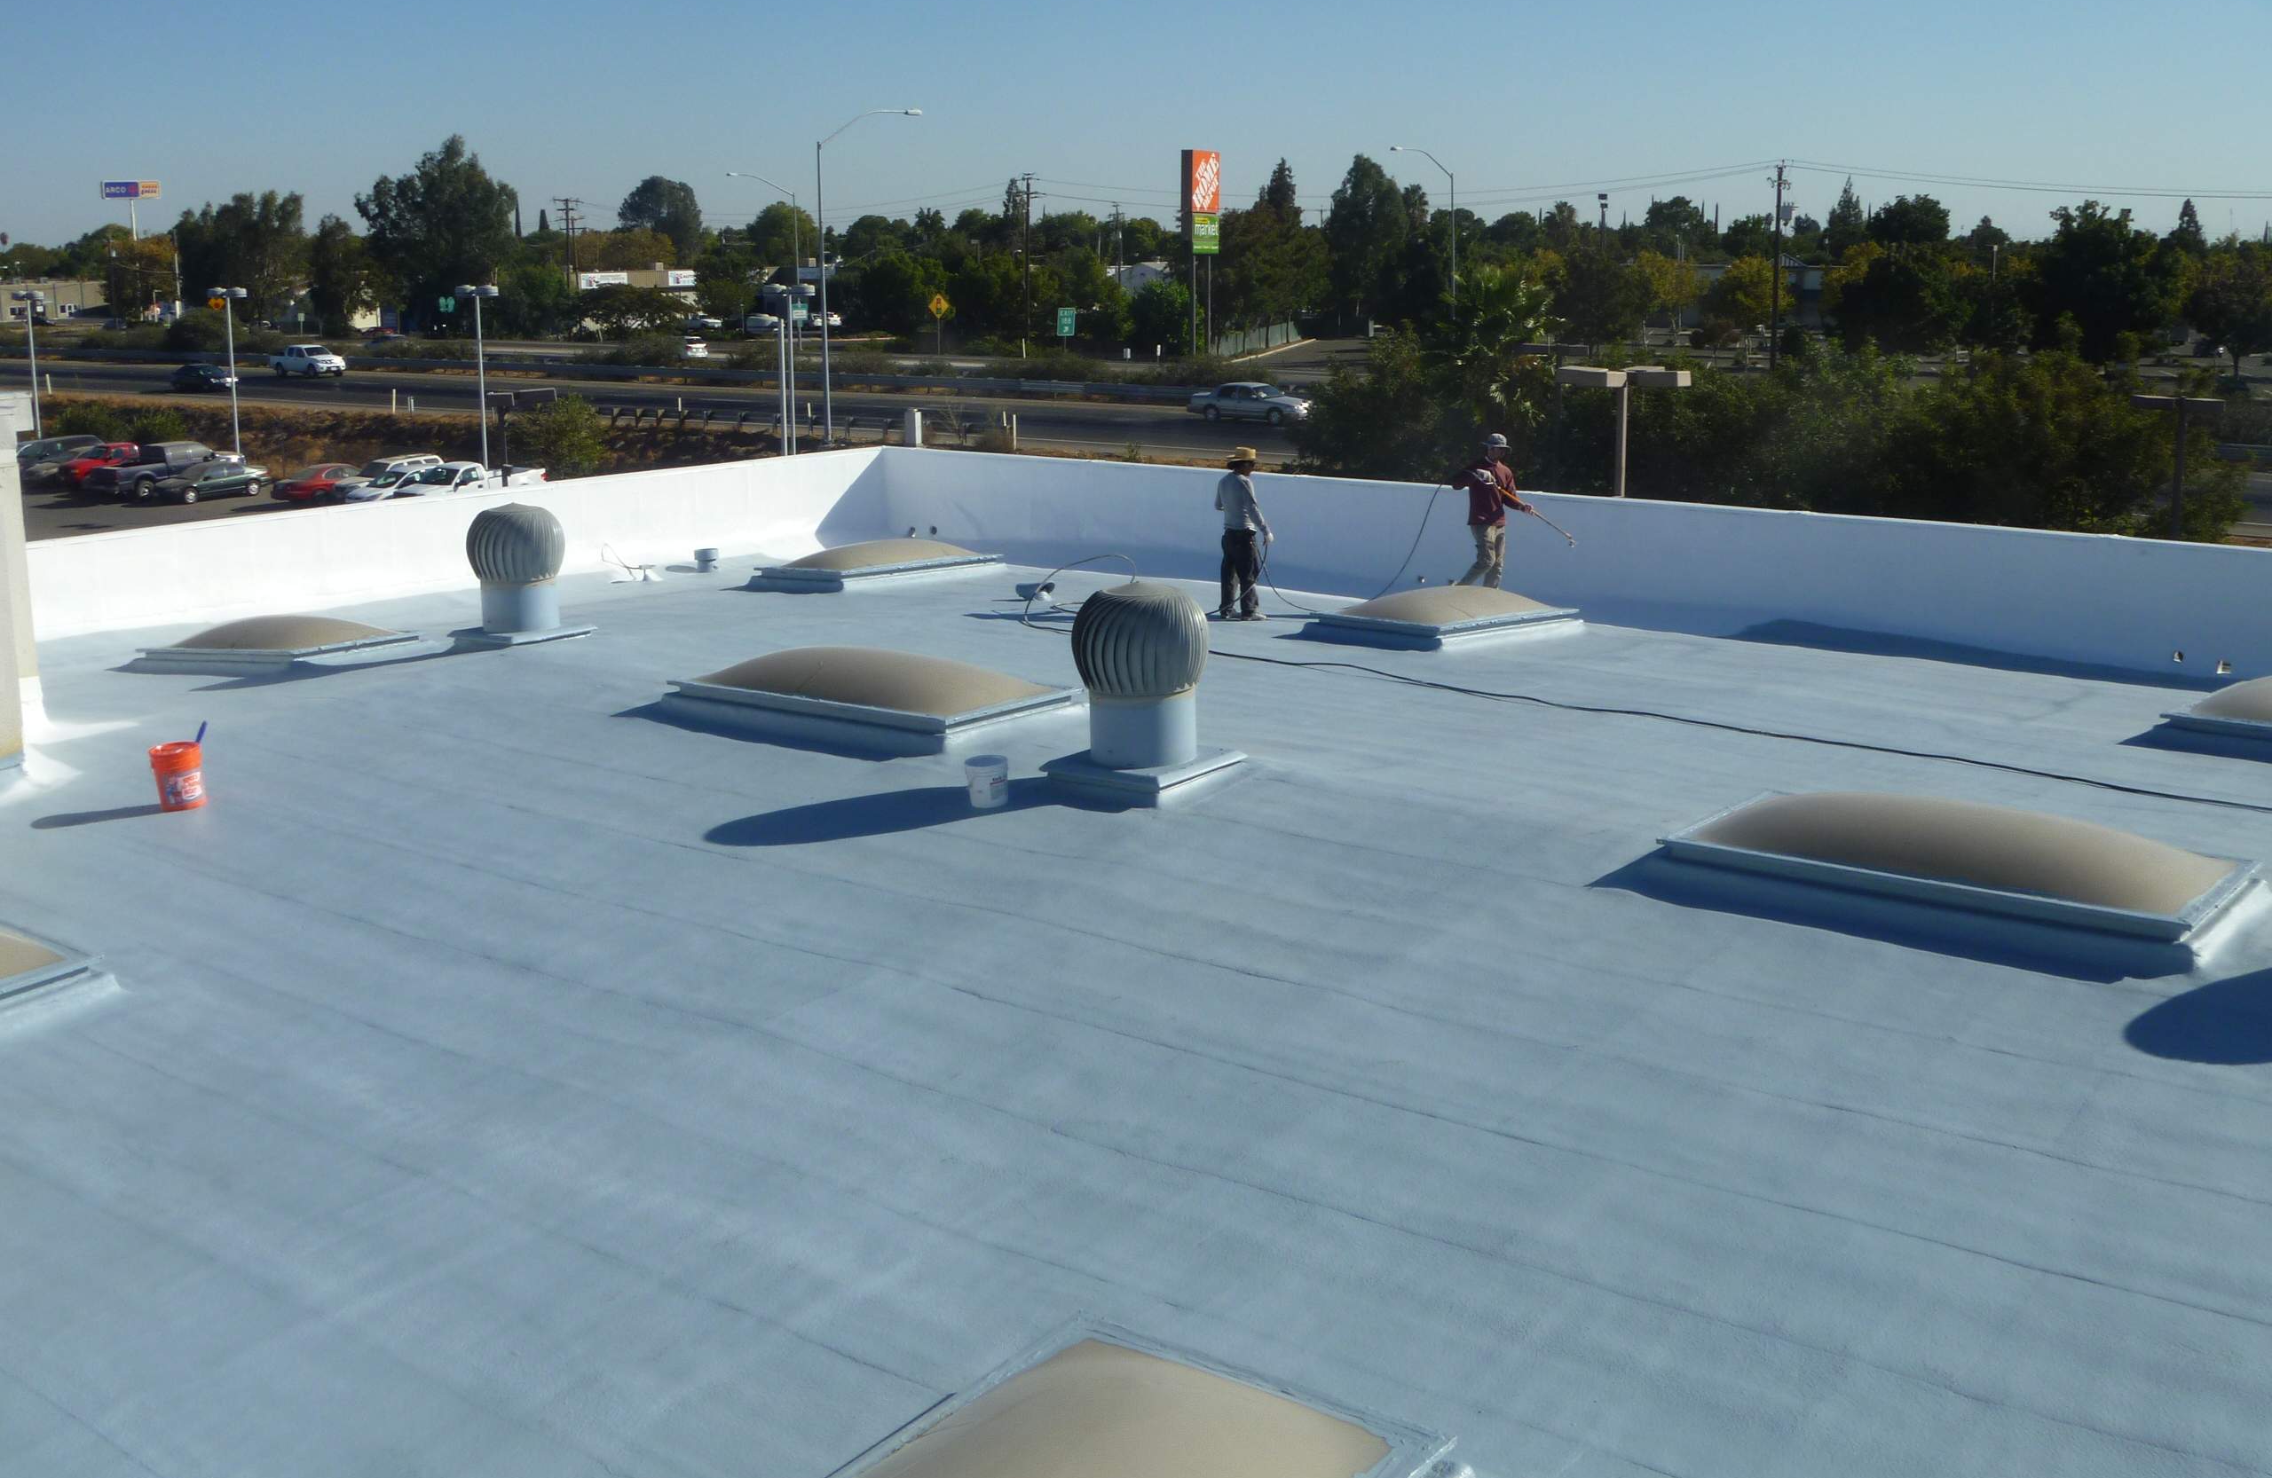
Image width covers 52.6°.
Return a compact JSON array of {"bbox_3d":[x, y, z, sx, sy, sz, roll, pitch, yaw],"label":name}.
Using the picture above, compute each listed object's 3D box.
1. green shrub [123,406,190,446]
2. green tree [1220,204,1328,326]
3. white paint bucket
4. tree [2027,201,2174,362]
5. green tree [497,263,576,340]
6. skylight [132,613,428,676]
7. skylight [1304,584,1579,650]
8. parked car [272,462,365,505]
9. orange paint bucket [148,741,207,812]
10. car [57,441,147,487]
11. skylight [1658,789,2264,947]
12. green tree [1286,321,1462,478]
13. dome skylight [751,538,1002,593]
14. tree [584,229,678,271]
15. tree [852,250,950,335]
[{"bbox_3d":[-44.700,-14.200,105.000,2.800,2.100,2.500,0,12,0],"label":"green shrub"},{"bbox_3d":[11.316,-38.870,191.142,8.800,11.600,8.800,0,11,0],"label":"green tree"},{"bbox_3d":[-0.862,0.241,13.372,0.252,0.272,0.252,0,12,0],"label":"white paint bucket"},{"bbox_3d":[61.709,-29.302,146.945,8.500,10.000,8.200,5,13,22],"label":"tree"},{"bbox_3d":[-53.532,-39.159,205.709,7.400,7.200,7.400,0,11,0],"label":"green tree"},{"bbox_3d":[-7.536,-0.893,20.193,2.450,0.430,1.310,3,12,37],"label":"skylight"},{"bbox_3d":[2.922,-1.201,21.410,1.380,0.440,2.610,9,13,37],"label":"skylight"},{"bbox_3d":[-31.558,-10.200,90.302,1.780,1.380,4.700,6,14,28],"label":"parked car"},{"bbox_3d":[-5.844,0.227,14.061,0.303,0.370,0.303,-8,13,-22],"label":"orange paint bucket"},{"bbox_3d":[-40.395,-10.828,91.000,1.770,1.650,4.700,5,12,22],"label":"car"},{"bbox_3d":[4.099,0.506,11.517,2.570,0.320,1.330,9,15,38],"label":"skylight"},{"bbox_3d":[5.975,-6.705,57.719,4.900,7.300,4.900,0,11,0],"label":"green tree"},{"bbox_3d":[-2.800,-1.974,25.167,1.380,0.460,2.520,7,13,36],"label":"dome skylight"},{"bbox_3d":[-63.721,-58.907,291.203,11.818,11.290,11.818,-3,13,-12],"label":"tree"},{"bbox_3d":[-16.827,-31.986,164.356,6.900,6.100,6.400,-1,12,-6],"label":"tree"}]

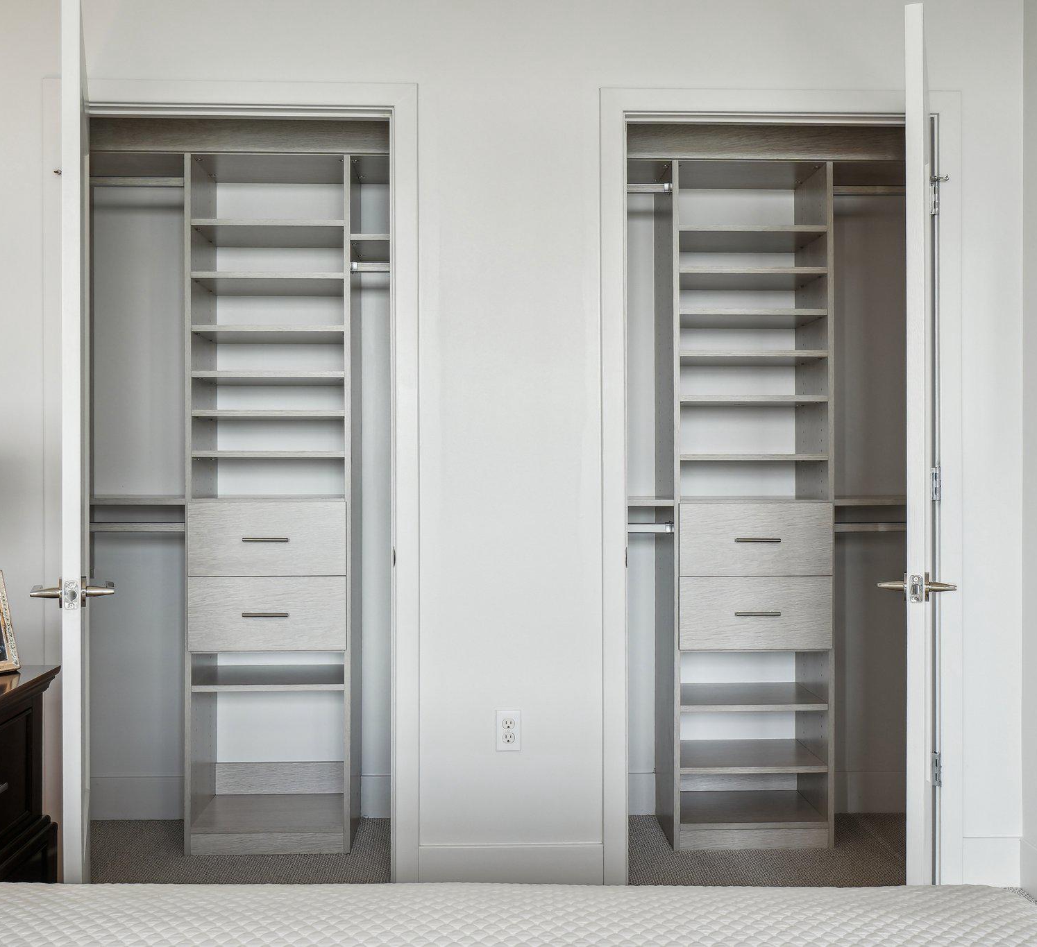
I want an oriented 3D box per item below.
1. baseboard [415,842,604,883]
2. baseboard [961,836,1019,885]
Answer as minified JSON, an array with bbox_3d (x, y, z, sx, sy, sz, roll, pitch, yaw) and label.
[{"bbox_3d":[-0.017,1.091,2.931,0.507,0.143,0.015,0,0,-2],"label":"baseboard"},{"bbox_3d":[1.320,1.089,2.980,0.165,0.143,0.015,0,0,-2],"label":"baseboard"}]

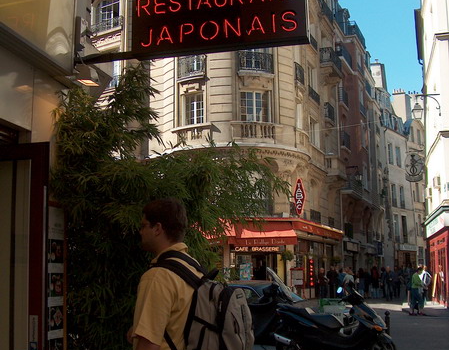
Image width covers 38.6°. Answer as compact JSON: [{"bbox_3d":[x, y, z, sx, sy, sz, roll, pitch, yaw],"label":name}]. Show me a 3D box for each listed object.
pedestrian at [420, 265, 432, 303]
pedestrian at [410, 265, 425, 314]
[{"bbox_3d":[9.016,4.874,28.600,0.520,1.700,0.400,4,-9,-30],"label":"pedestrian"},{"bbox_3d":[6.419,3.848,21.346,0.450,1.630,0.500,-2,-9,8],"label":"pedestrian"}]

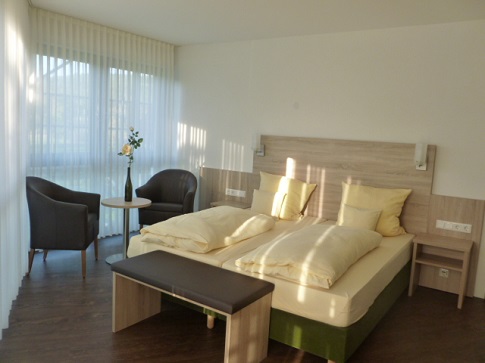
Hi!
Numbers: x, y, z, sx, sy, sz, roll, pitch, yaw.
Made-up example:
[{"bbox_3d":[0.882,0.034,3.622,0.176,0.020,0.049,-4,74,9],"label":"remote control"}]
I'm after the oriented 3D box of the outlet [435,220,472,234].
[{"bbox_3d":[1.999,0.431,3.710,0.295,0.081,0.014,8,9,34],"label":"outlet"}]

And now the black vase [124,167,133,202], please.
[{"bbox_3d":[-1.216,0.033,4.206,0.075,0.368,0.075,8,9,34],"label":"black vase"}]

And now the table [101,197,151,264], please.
[{"bbox_3d":[-1.254,0.532,4.261,0.520,0.638,0.520,3,8,0],"label":"table"}]

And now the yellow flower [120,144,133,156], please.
[{"bbox_3d":[-1.212,-0.333,4.138,0.110,0.118,0.100,0,8,-16],"label":"yellow flower"}]

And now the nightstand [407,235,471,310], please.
[{"bbox_3d":[1.838,0.811,3.638,0.444,0.538,0.364,8,9,34],"label":"nightstand"}]

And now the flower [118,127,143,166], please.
[{"bbox_3d":[-1.184,-0.360,4.154,0.258,0.428,0.170,1,8,-16],"label":"flower"}]

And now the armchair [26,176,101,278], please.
[{"bbox_3d":[-1.763,0.436,3.856,0.611,0.889,0.586,2,8,-6],"label":"armchair"}]

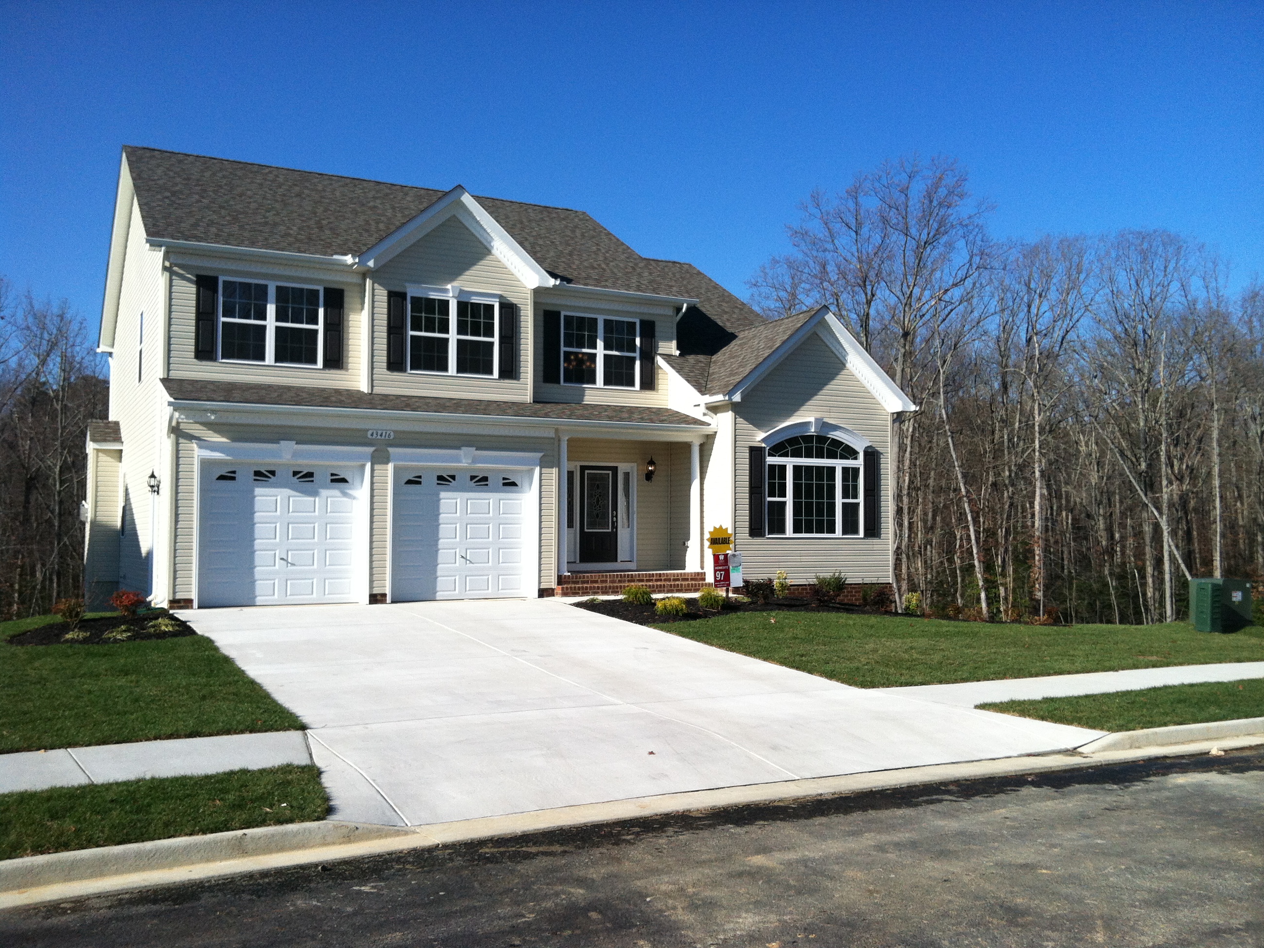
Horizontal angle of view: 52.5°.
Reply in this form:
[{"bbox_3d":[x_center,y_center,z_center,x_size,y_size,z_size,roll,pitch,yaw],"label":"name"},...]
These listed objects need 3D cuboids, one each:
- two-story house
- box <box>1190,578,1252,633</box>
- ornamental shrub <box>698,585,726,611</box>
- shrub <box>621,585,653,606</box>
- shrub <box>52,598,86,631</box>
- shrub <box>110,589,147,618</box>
[{"bbox_3d":[-4.192,-2.034,29.135,14.342,9.676,15.352,2,-3,-26],"label":"two-story house"},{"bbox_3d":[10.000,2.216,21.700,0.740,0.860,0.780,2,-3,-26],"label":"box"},{"bbox_3d":[1.391,2.155,22.321,0.464,0.406,0.464,0,-3,0],"label":"ornamental shrub"},{"bbox_3d":[0.086,2.107,22.321,0.514,0.348,0.514,0,-3,0],"label":"shrub"},{"bbox_3d":[-7.954,1.979,18.079,0.457,0.457,0.457,2,-3,-26],"label":"shrub"},{"bbox_3d":[-7.775,2.007,19.796,0.559,0.426,0.559,2,-3,-26],"label":"shrub"}]

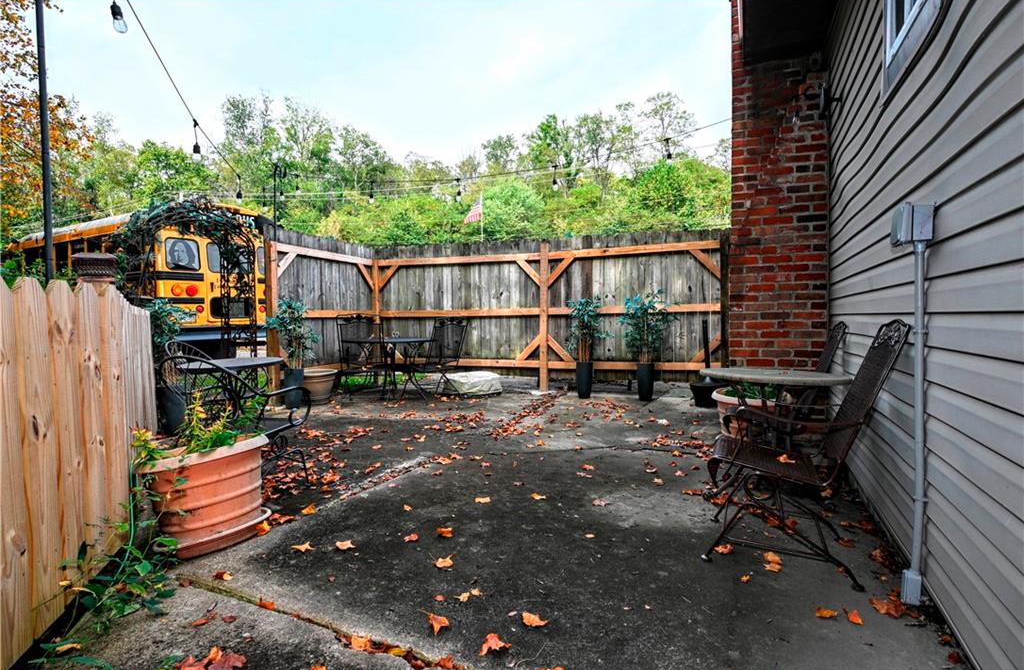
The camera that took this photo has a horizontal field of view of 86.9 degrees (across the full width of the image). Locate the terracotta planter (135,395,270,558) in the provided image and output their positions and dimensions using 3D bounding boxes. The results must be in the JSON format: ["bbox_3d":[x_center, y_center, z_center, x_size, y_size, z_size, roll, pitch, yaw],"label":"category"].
[{"bbox_3d":[-1.418,0.582,2.544,0.560,0.650,0.560,-2,3,-30],"label":"terracotta planter"}]

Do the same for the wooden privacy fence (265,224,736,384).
[{"bbox_3d":[-0.158,-0.215,6.417,5.000,1.980,1.900,1,2,21],"label":"wooden privacy fence"}]

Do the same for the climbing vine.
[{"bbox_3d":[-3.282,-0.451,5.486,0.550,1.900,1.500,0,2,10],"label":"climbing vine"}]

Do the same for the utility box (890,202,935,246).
[{"bbox_3d":[1.321,-0.369,1.772,0.105,0.145,0.085,1,2,24],"label":"utility box"}]

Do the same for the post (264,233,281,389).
[{"bbox_3d":[-2.791,-0.149,6.298,0.098,1.900,0.098,-1,2,-21],"label":"post"}]

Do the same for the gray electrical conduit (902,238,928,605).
[{"bbox_3d":[1.359,0.293,1.822,0.055,1.216,0.055,1,2,24],"label":"gray electrical conduit"}]

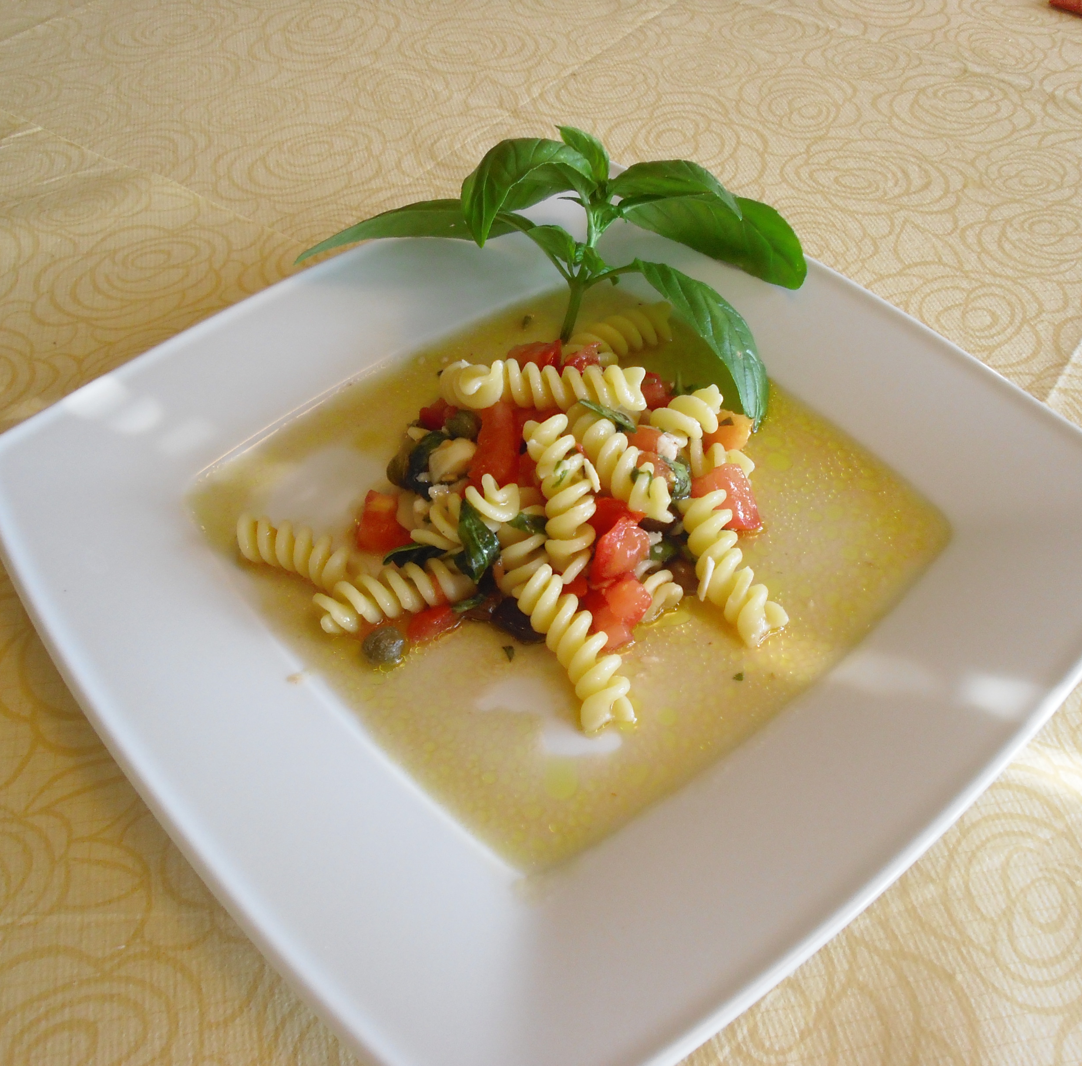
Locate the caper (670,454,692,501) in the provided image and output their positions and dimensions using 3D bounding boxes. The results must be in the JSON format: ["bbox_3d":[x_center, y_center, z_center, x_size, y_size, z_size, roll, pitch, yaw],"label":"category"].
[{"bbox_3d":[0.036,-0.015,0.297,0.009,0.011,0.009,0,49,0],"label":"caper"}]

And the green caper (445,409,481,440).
[{"bbox_3d":[-0.021,-0.029,0.312,0.010,0.009,0.010,0,49,0],"label":"green caper"}]

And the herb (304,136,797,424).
[{"bbox_3d":[0.003,-0.077,0.332,0.150,0.062,0.085,0,49,0],"label":"herb"}]

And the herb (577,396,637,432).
[{"bbox_3d":[0.017,-0.030,0.296,0.017,0.005,0.006,28,54,22],"label":"herb"}]

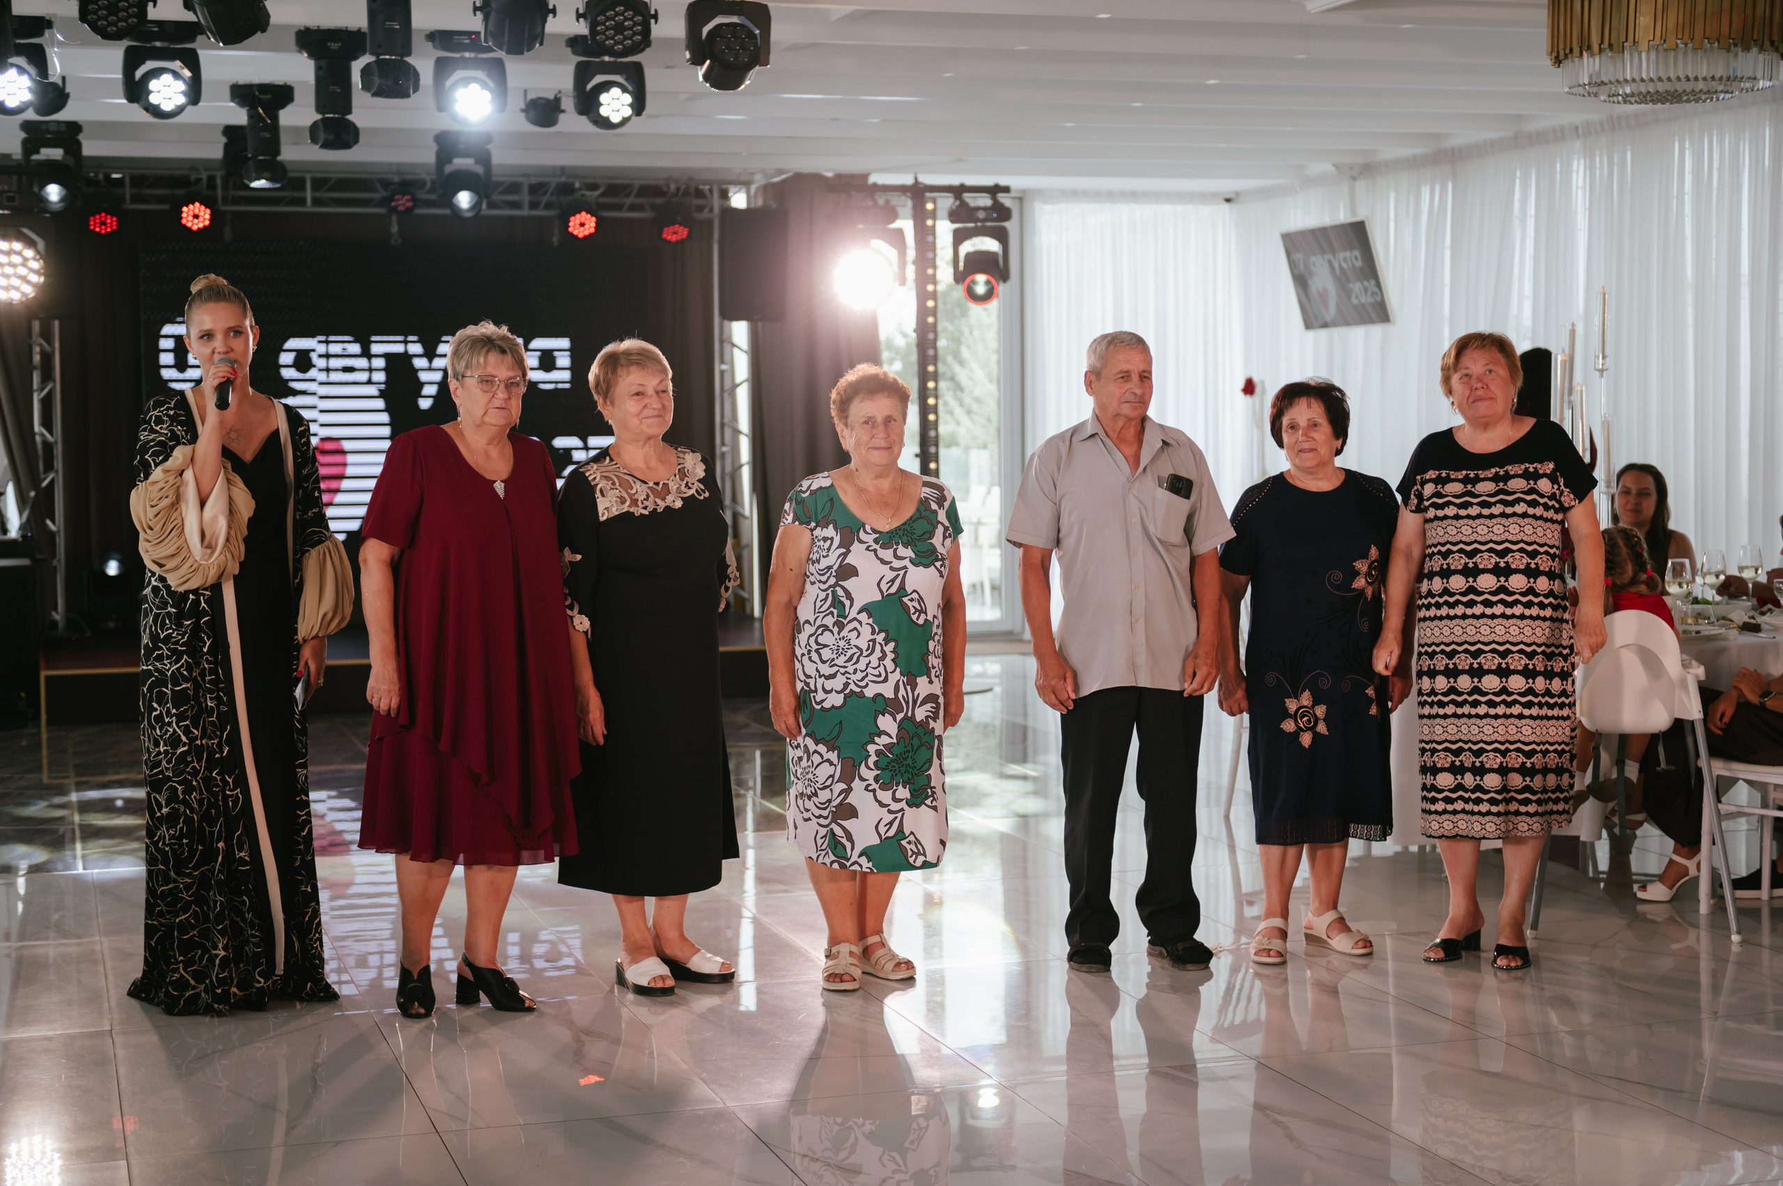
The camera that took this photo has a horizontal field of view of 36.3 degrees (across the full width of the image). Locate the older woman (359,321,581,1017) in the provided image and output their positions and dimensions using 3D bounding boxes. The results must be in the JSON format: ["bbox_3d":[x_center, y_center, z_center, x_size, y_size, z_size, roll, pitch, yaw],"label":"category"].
[{"bbox_3d":[-1.036,0.180,6.645,0.520,1.662,0.390,-3,4,-32],"label":"older woman"}]

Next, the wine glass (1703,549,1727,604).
[{"bbox_3d":[2.698,-0.028,8.916,0.082,0.226,0.082,-1,4,0],"label":"wine glass"}]

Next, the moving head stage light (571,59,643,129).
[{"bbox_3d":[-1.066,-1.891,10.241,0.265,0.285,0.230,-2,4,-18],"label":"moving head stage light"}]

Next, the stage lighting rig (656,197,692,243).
[{"bbox_3d":[-1.269,-2.173,15.850,0.210,0.250,0.180,-1,4,-6],"label":"stage lighting rig"}]

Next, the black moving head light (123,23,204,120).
[{"bbox_3d":[-2.583,-1.851,9.662,0.275,0.340,0.240,-2,4,-17],"label":"black moving head light"}]

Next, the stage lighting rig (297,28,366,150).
[{"bbox_3d":[-2.045,-1.838,9.941,0.250,0.435,0.260,-1,4,-12],"label":"stage lighting rig"}]

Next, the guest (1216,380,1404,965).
[{"bbox_3d":[1.111,0.196,7.268,0.500,1.528,0.330,0,4,1],"label":"guest"}]

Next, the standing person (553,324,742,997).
[{"bbox_3d":[-0.602,0.184,6.826,0.480,1.622,0.350,-3,4,-32],"label":"standing person"}]

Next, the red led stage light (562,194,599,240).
[{"bbox_3d":[-1.823,-2.207,15.978,0.220,0.260,0.220,-2,4,-17],"label":"red led stage light"}]

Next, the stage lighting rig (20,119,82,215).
[{"bbox_3d":[-3.986,-2.022,12.895,0.290,0.440,0.270,-2,4,-17],"label":"stage lighting rig"}]

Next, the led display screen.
[{"bbox_3d":[-2.907,-1.153,15.936,2.880,1.788,0.100,-2,4,-17],"label":"led display screen"}]

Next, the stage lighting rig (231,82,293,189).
[{"bbox_3d":[-2.637,-1.913,11.387,0.260,0.440,0.250,-2,4,-17],"label":"stage lighting rig"}]

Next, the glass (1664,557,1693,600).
[{"bbox_3d":[2.445,-0.003,8.447,0.085,0.210,0.085,-1,4,0],"label":"glass"}]

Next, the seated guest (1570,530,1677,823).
[{"bbox_3d":[2.091,0.237,7.763,0.310,0.869,0.470,0,4,14],"label":"seated guest"}]

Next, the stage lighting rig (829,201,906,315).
[{"bbox_3d":[-0.109,-1.750,14.167,0.340,0.540,0.320,-1,4,-4],"label":"stage lighting rig"}]

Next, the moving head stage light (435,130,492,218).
[{"bbox_3d":[-2.091,-2.042,13.286,0.280,0.420,0.250,-2,4,-17],"label":"moving head stage light"}]

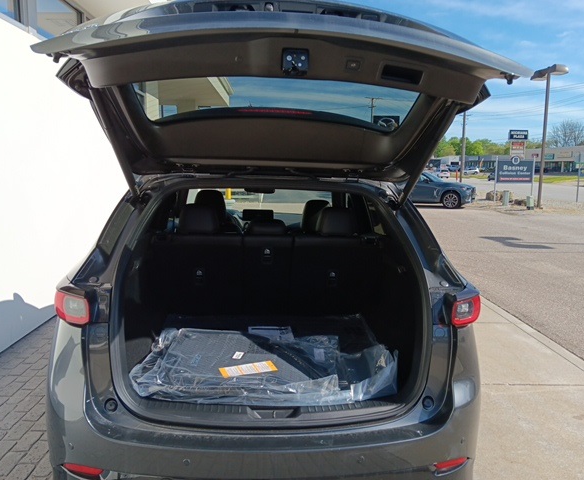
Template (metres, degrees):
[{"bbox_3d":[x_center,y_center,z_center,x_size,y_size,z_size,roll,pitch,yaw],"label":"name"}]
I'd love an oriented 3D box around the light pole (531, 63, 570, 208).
[{"bbox_3d":[10.144,-4.118,19.282,0.380,5.700,1.500,-3,9,-17],"label":"light pole"}]

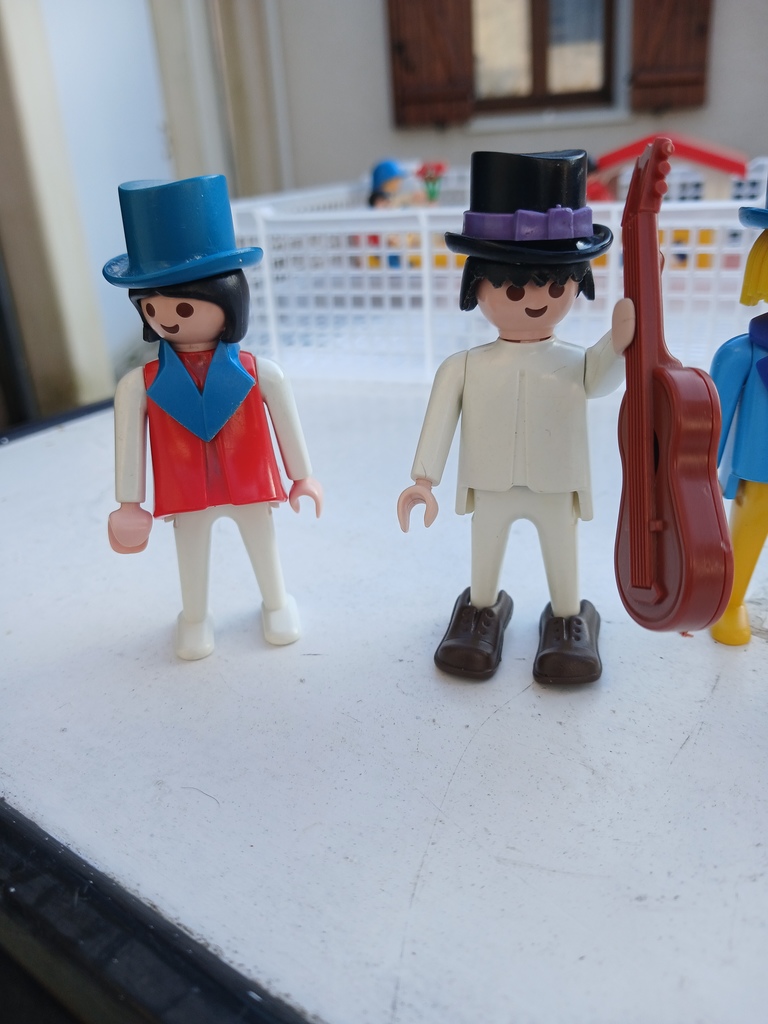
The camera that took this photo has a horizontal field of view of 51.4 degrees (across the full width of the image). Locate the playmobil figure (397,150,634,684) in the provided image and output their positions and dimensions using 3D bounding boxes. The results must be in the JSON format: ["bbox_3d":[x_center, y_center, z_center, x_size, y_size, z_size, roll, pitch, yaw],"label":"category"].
[{"bbox_3d":[0.023,-0.016,0.142,0.040,0.087,0.031,2,22,14],"label":"playmobil figure"}]

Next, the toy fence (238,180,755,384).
[{"bbox_3d":[0.083,-0.126,0.413,0.253,0.083,0.172,5,23,20],"label":"toy fence"}]

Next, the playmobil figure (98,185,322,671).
[{"bbox_3d":[-0.033,-0.016,0.151,0.042,0.086,0.028,-8,22,-10],"label":"playmobil figure"}]

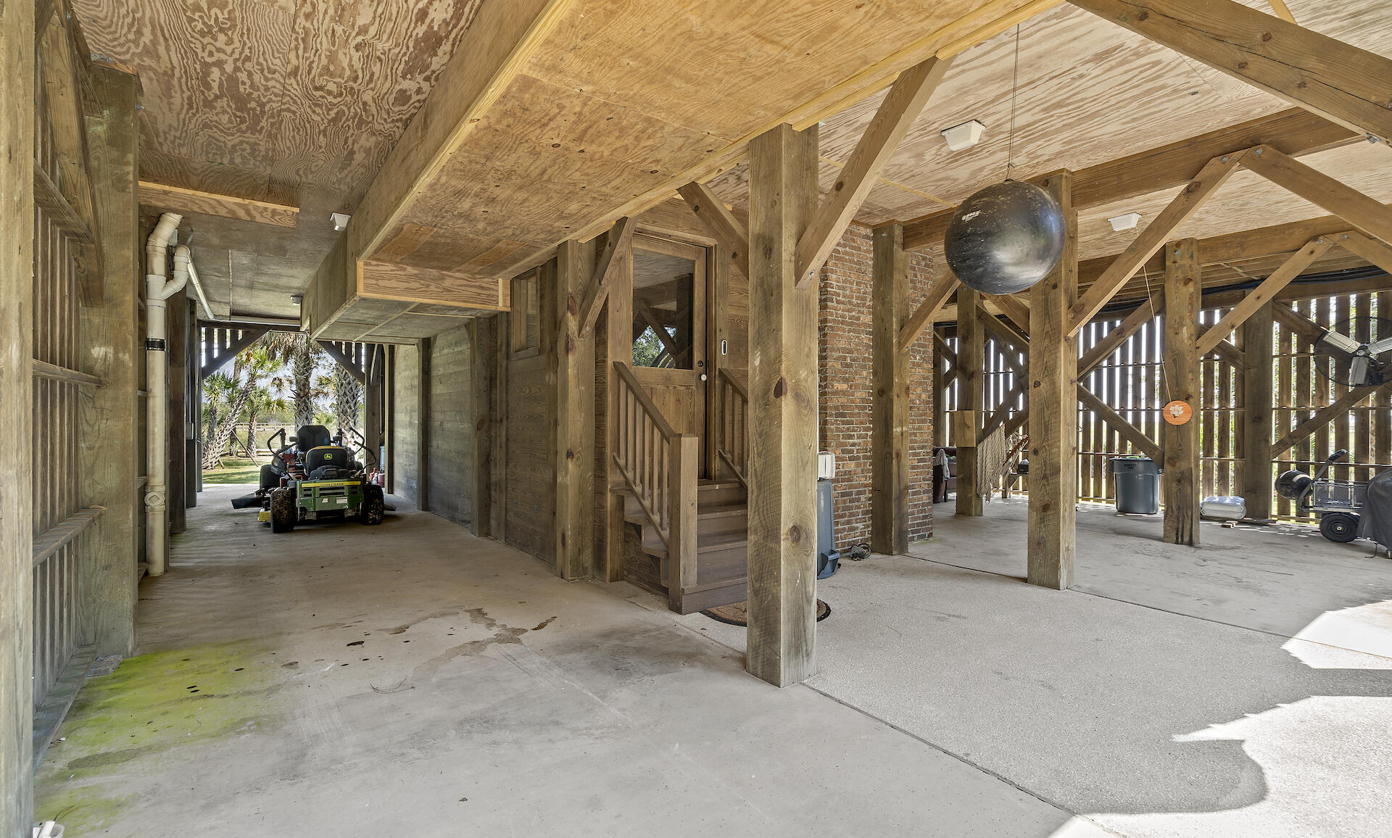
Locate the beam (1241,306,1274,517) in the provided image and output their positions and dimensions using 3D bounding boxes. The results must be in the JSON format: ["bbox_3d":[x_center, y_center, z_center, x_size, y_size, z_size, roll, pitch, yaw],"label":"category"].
[{"bbox_3d":[7.852,-0.185,8.599,0.256,3.151,0.256,0,0,-37],"label":"beam"}]

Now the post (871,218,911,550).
[{"bbox_3d":[1.941,-0.285,6.143,0.247,3.227,0.247,0,1,-36],"label":"post"}]

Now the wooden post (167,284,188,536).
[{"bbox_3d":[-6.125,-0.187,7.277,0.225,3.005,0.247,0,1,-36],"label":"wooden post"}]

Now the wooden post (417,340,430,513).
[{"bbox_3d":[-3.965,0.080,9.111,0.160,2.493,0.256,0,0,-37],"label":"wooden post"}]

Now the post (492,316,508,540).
[{"bbox_3d":[-2.068,0.083,6.692,0.130,2.479,0.190,0,1,-36],"label":"post"}]

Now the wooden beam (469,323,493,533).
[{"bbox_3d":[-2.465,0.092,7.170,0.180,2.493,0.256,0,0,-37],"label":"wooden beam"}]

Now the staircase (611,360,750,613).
[{"bbox_3d":[0.106,0.435,5.011,1.233,1.807,1.039,0,1,-36],"label":"staircase"}]

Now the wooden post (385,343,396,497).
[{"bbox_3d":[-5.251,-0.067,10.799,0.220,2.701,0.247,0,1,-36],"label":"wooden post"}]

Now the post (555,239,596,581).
[{"bbox_3d":[-1.018,-0.070,5.262,0.247,2.812,0.247,0,1,-36],"label":"post"}]

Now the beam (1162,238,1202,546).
[{"bbox_3d":[5.190,-0.281,6.578,0.247,3.213,0.247,0,1,-36],"label":"beam"}]

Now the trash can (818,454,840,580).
[{"bbox_3d":[0.959,0.896,5.542,0.630,0.930,0.600,0,0,10],"label":"trash can"}]

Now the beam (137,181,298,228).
[{"bbox_3d":[-4.209,-1.896,5.496,1.130,0.171,0.080,0,0,-37],"label":"beam"}]

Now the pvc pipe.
[{"bbox_3d":[-4.563,-0.229,5.332,0.240,3.124,0.140,0,0,-37],"label":"pvc pipe"}]

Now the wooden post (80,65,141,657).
[{"bbox_3d":[-3.309,-0.293,3.484,0.240,3.274,0.253,0,0,-37],"label":"wooden post"}]

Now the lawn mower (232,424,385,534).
[{"bbox_3d":[-5.099,0.685,8.147,1.500,1.246,2.100,0,1,-32],"label":"lawn mower"}]

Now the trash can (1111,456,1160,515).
[{"bbox_3d":[6.544,0.985,9.152,0.650,0.800,0.600,0,0,36],"label":"trash can"}]

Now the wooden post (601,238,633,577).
[{"bbox_3d":[-0.672,-0.119,5.243,0.229,2.946,0.150,0,0,-37],"label":"wooden post"}]

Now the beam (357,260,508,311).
[{"bbox_3d":[-2.562,-1.317,6.160,1.404,0.329,0.080,0,0,-37],"label":"beam"}]

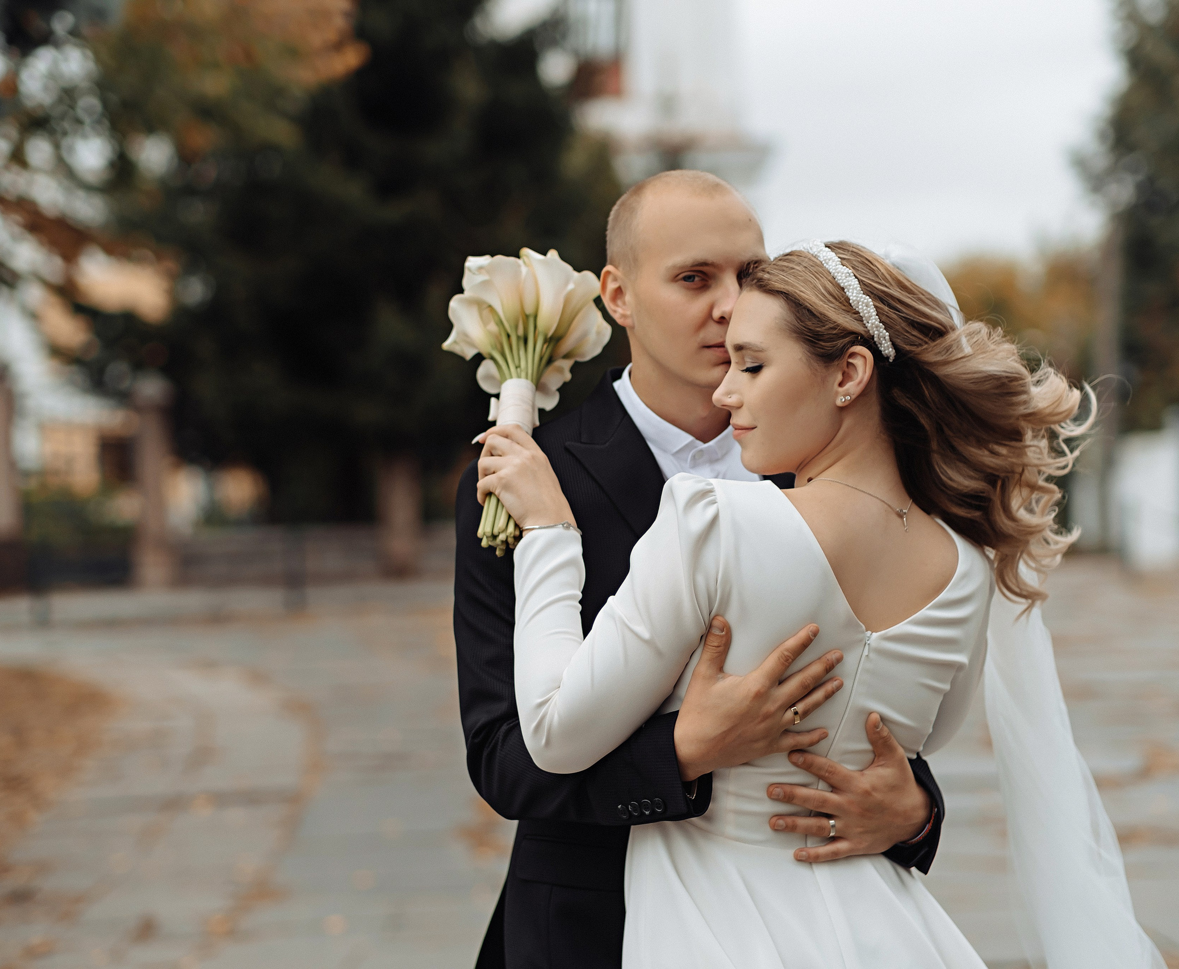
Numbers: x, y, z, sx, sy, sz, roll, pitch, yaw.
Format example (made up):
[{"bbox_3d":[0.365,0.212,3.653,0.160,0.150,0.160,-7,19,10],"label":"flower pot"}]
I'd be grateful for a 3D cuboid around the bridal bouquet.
[{"bbox_3d":[-0.074,-0.081,3.500,0.175,0.335,0.175,8,-32,0],"label":"bridal bouquet"}]

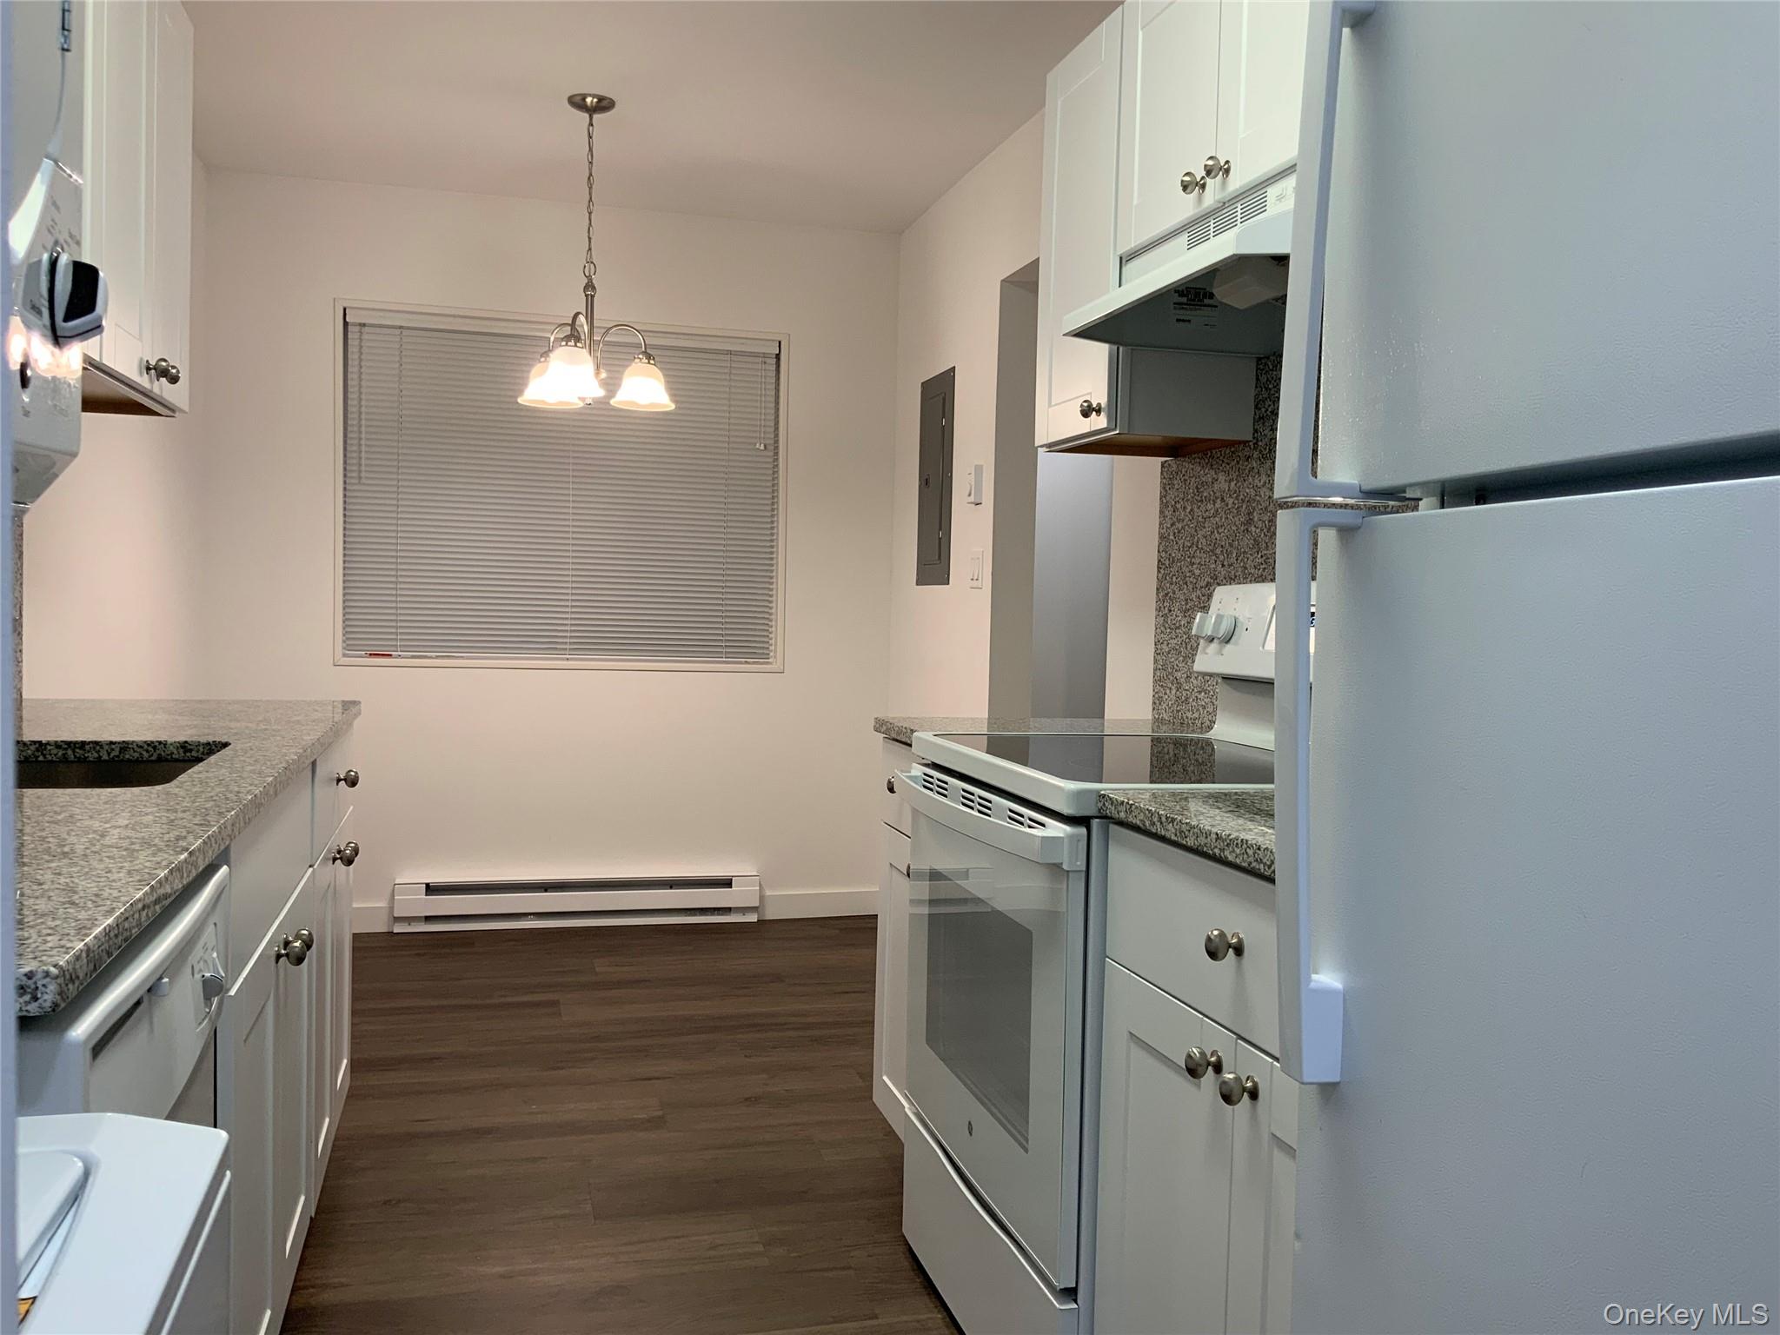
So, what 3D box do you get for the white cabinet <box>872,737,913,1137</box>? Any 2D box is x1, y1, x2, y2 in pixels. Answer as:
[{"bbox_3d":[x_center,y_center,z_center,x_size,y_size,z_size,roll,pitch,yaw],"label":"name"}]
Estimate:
[{"bbox_3d":[0.332,0.587,2.950,0.634,0.889,0.388,1,3,-15],"label":"white cabinet"}]

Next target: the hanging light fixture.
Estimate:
[{"bbox_3d":[-0.788,-1.105,3.984,0.429,0.814,0.433,1,3,-15],"label":"hanging light fixture"}]

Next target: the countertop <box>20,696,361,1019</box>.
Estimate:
[{"bbox_3d":[-1.115,0.141,1.945,0.626,0.032,2.288,1,3,-15],"label":"countertop"}]

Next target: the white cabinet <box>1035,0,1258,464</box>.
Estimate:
[{"bbox_3d":[0.517,-0.821,2.920,0.322,0.760,0.376,1,3,-15],"label":"white cabinet"}]

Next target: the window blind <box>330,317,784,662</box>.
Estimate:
[{"bbox_3d":[-1.100,-0.595,5.108,1.454,1.142,0.045,1,3,-15],"label":"window blind"}]

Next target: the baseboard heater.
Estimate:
[{"bbox_3d":[-1.058,0.807,5.132,1.222,0.170,0.071,1,3,-15],"label":"baseboard heater"}]

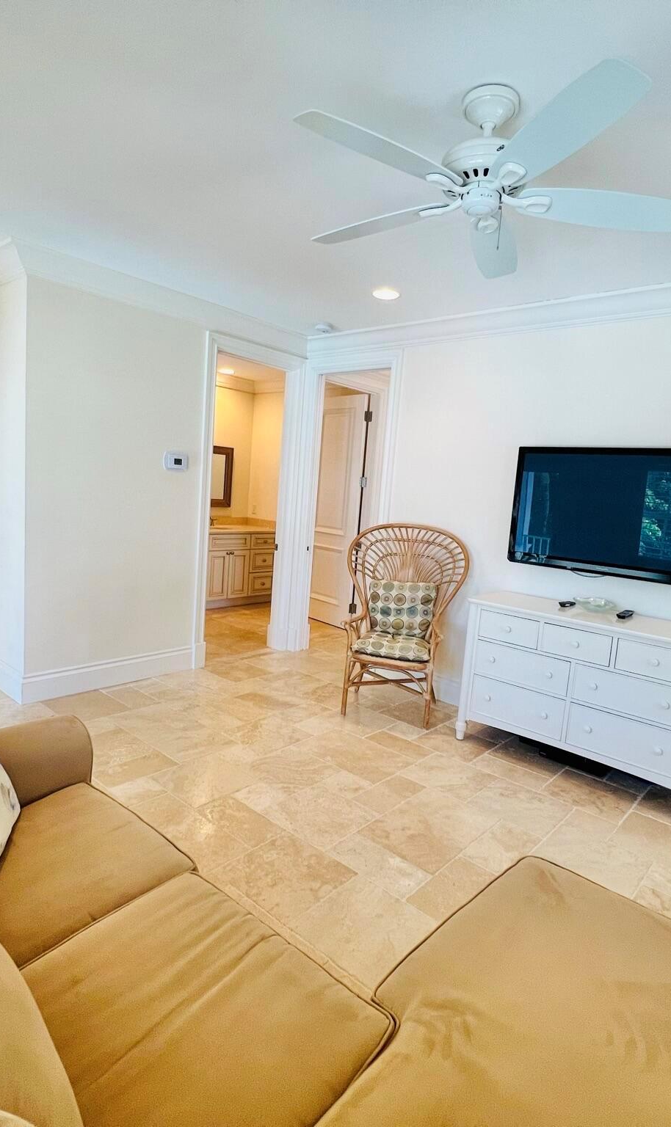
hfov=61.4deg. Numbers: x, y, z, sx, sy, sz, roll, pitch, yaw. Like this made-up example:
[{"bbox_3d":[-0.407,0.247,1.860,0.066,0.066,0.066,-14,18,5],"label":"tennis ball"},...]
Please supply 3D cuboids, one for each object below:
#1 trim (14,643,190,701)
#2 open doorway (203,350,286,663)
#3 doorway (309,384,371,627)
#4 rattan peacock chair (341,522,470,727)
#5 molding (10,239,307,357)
[{"bbox_3d":[-1.553,0.784,4.060,0.022,0.172,1.290,11,10,40],"label":"trim"},{"bbox_3d":[-0.796,-0.418,4.801,0.130,2.471,0.742,11,10,40],"label":"open doorway"},{"bbox_3d":[0.018,-0.481,5.724,0.148,2.515,0.797,10,9,40],"label":"doorway"},{"bbox_3d":[0.447,0.380,3.936,0.870,1.310,0.560,6,7,11],"label":"rattan peacock chair"},{"bbox_3d":[-1.027,-1.794,4.055,0.118,0.133,2.390,10,9,40],"label":"molding"}]

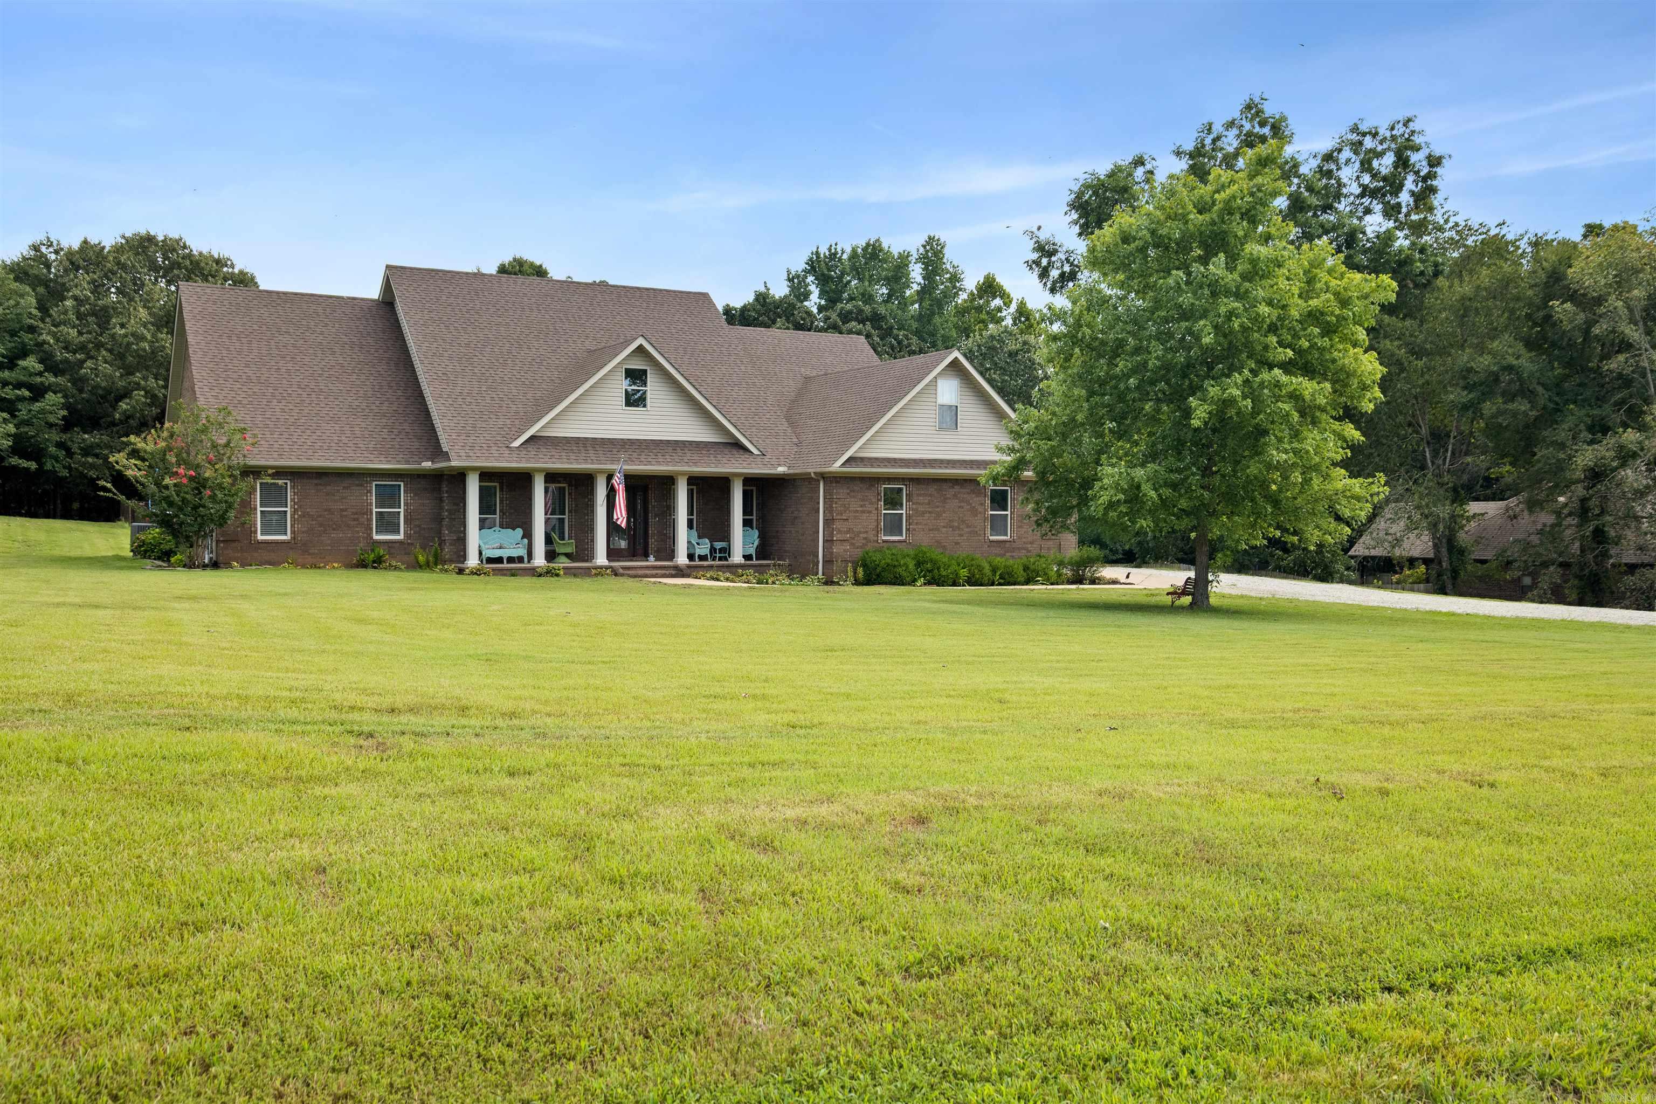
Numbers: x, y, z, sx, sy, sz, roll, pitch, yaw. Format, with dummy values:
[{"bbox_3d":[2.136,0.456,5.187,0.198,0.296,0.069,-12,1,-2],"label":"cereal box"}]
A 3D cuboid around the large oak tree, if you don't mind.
[{"bbox_3d":[9.150,-4.400,35.700,9.600,11.600,9.400,0,1,0],"label":"large oak tree"}]

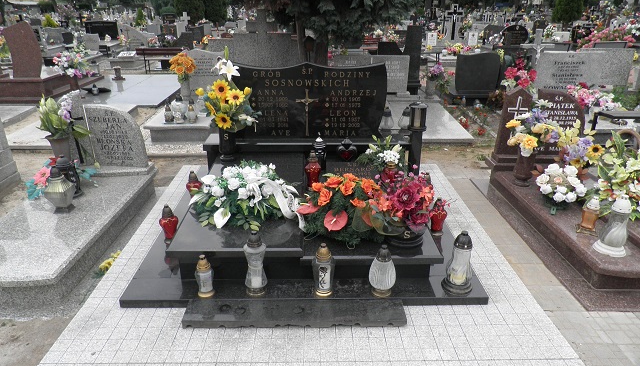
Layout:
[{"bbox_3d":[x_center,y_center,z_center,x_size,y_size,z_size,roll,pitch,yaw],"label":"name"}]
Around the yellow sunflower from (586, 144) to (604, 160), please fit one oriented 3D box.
[{"bbox_3d":[2.044,-0.234,3.292,0.122,0.120,0.050,8,11,18],"label":"yellow sunflower"}]

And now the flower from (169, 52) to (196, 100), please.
[{"bbox_3d":[-1.646,-1.234,5.310,0.320,0.600,0.320,0,23,-1],"label":"flower"}]

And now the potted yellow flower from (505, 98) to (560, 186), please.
[{"bbox_3d":[1.598,-0.297,3.336,0.420,0.690,0.400,0,23,-1],"label":"potted yellow flower"}]

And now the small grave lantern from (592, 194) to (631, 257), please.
[{"bbox_3d":[1.771,0.233,2.645,0.175,0.350,0.175,0,23,-1],"label":"small grave lantern"}]

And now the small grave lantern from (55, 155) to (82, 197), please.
[{"bbox_3d":[-1.865,-0.051,3.330,0.130,0.285,0.130,0,23,-1],"label":"small grave lantern"}]

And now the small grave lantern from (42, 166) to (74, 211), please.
[{"bbox_3d":[-1.887,0.031,3.202,0.220,0.310,0.220,0,23,-1],"label":"small grave lantern"}]

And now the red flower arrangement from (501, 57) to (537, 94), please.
[{"bbox_3d":[2.561,-1.344,5.724,0.460,0.550,0.400,0,23,-1],"label":"red flower arrangement"}]

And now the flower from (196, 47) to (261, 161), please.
[{"bbox_3d":[-0.719,-0.578,3.488,0.490,0.920,0.450,0,23,-1],"label":"flower"}]

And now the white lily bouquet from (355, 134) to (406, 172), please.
[{"bbox_3d":[0.464,-0.214,3.502,0.390,0.320,0.290,0,23,-1],"label":"white lily bouquet"}]

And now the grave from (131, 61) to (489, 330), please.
[{"bbox_3d":[-0.097,-0.199,3.117,2.000,1.070,2.200,0,23,-1],"label":"grave"}]

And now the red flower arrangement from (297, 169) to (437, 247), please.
[{"bbox_3d":[0.287,0.124,2.717,0.810,0.320,0.480,0,23,-1],"label":"red flower arrangement"}]

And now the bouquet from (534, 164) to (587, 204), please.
[{"bbox_3d":[1.680,0.014,3.100,0.370,0.300,0.300,0,23,-1],"label":"bouquet"}]

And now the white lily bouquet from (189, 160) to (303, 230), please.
[{"bbox_3d":[-0.477,0.027,2.890,0.720,0.290,0.500,0,23,-1],"label":"white lily bouquet"}]

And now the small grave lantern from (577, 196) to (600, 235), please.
[{"bbox_3d":[1.762,0.196,2.875,0.135,0.240,0.135,0,23,-1],"label":"small grave lantern"}]

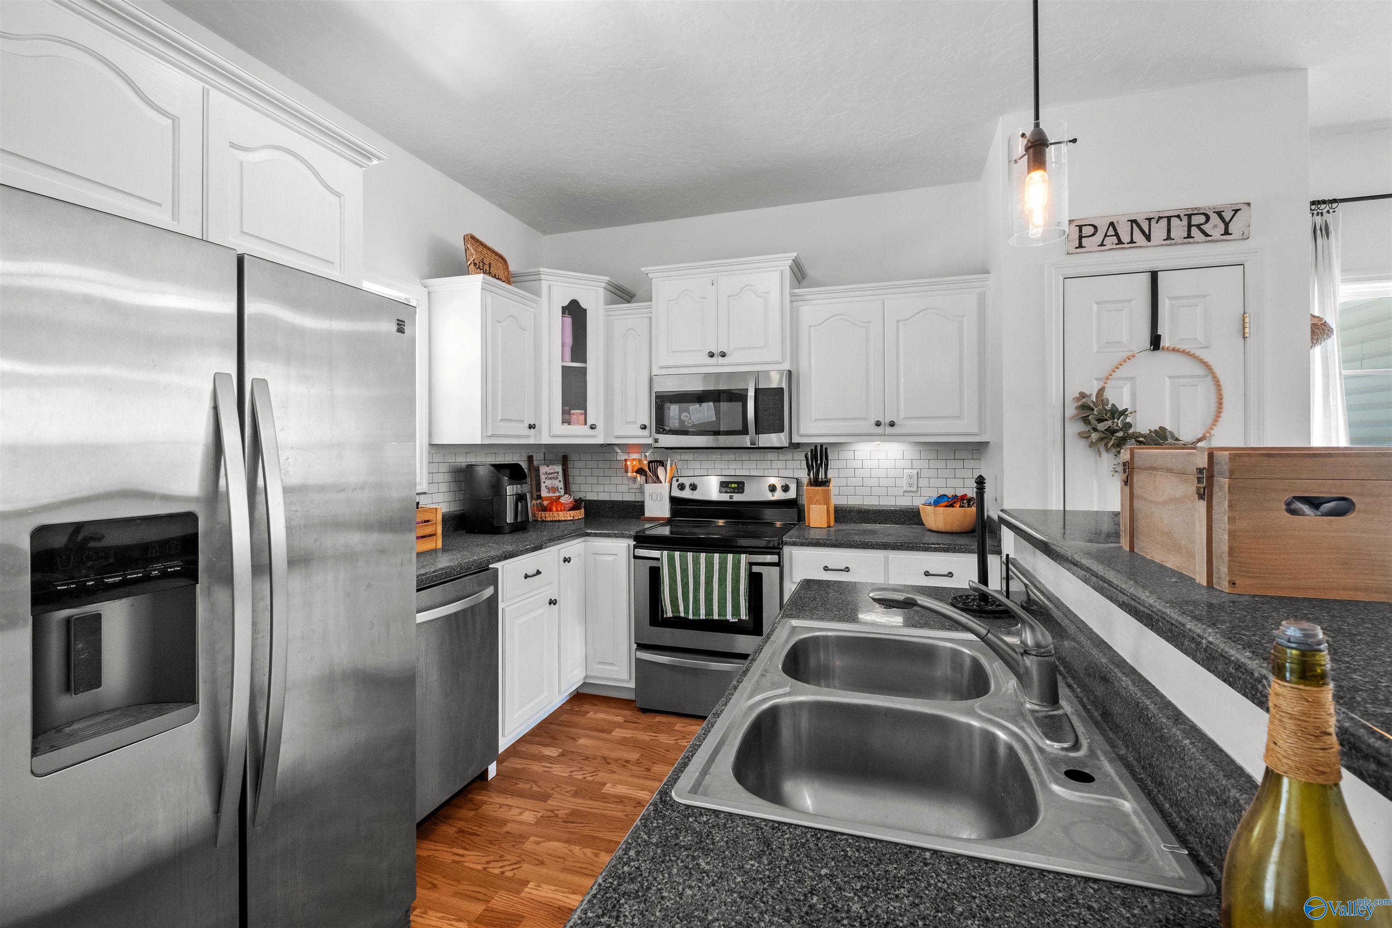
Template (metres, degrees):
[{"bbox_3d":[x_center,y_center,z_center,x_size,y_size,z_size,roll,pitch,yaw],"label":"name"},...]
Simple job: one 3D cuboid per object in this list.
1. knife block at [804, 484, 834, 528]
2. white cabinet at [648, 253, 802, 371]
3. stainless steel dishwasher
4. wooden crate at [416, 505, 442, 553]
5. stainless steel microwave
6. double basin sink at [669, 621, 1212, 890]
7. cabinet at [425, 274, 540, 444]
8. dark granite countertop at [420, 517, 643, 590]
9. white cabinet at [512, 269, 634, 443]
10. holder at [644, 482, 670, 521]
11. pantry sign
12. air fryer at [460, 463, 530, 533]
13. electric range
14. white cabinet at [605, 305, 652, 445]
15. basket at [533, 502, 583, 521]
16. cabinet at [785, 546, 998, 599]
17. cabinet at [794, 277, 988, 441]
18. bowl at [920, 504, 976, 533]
[{"bbox_3d":[0.685,0.234,3.226,0.140,0.225,0.145,0,2,18],"label":"knife block"},{"bbox_3d":[0.171,-0.783,3.263,0.852,0.580,0.402,0,2,18],"label":"white cabinet"},{"bbox_3d":[-1.174,0.827,2.175,0.620,0.820,0.600,0,1,17],"label":"stainless steel dishwasher"},{"bbox_3d":[-1.204,0.276,2.294,0.220,0.176,0.300,0,1,17],"label":"wooden crate"},{"bbox_3d":[0.178,-0.284,3.278,0.760,0.415,0.400,0,1,17],"label":"stainless steel microwave"},{"bbox_3d":[0.354,0.496,1.010,0.553,0.195,0.810,0,2,18],"label":"double basin sink"},{"bbox_3d":[-1.082,-0.497,3.027,0.361,0.790,0.508,0,2,18],"label":"cabinet"},{"bbox_3d":[-0.866,0.382,2.814,0.913,0.040,1.955,0,2,18],"label":"dark granite countertop"},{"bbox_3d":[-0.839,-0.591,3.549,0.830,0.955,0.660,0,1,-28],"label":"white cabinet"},{"bbox_3d":[-0.236,0.237,3.514,0.165,0.230,0.120,0,1,17],"label":"holder"},{"bbox_3d":[1.819,-0.929,2.291,0.600,0.139,0.020,0,2,18],"label":"pantry sign"},{"bbox_3d":[-1.028,0.183,3.098,0.300,0.345,0.255,0,1,10],"label":"air fryer"},{"bbox_3d":[0.131,0.681,3.140,0.757,1.180,0.690,0,1,17],"label":"electric range"},{"bbox_3d":[-0.339,-0.511,3.460,0.319,0.790,0.356,0,2,18],"label":"white cabinet"},{"bbox_3d":[-0.865,0.301,3.628,0.320,0.100,0.250,0,1,-28],"label":"basket"},{"bbox_3d":[0.959,0.833,2.936,0.925,0.880,0.620,0,1,17],"label":"cabinet"},{"bbox_3d":[0.991,-0.504,3.025,0.939,0.790,0.361,0,2,18],"label":"cabinet"},{"bbox_3d":[1.294,0.287,2.964,0.283,0.135,0.283,0,1,17],"label":"bowl"}]

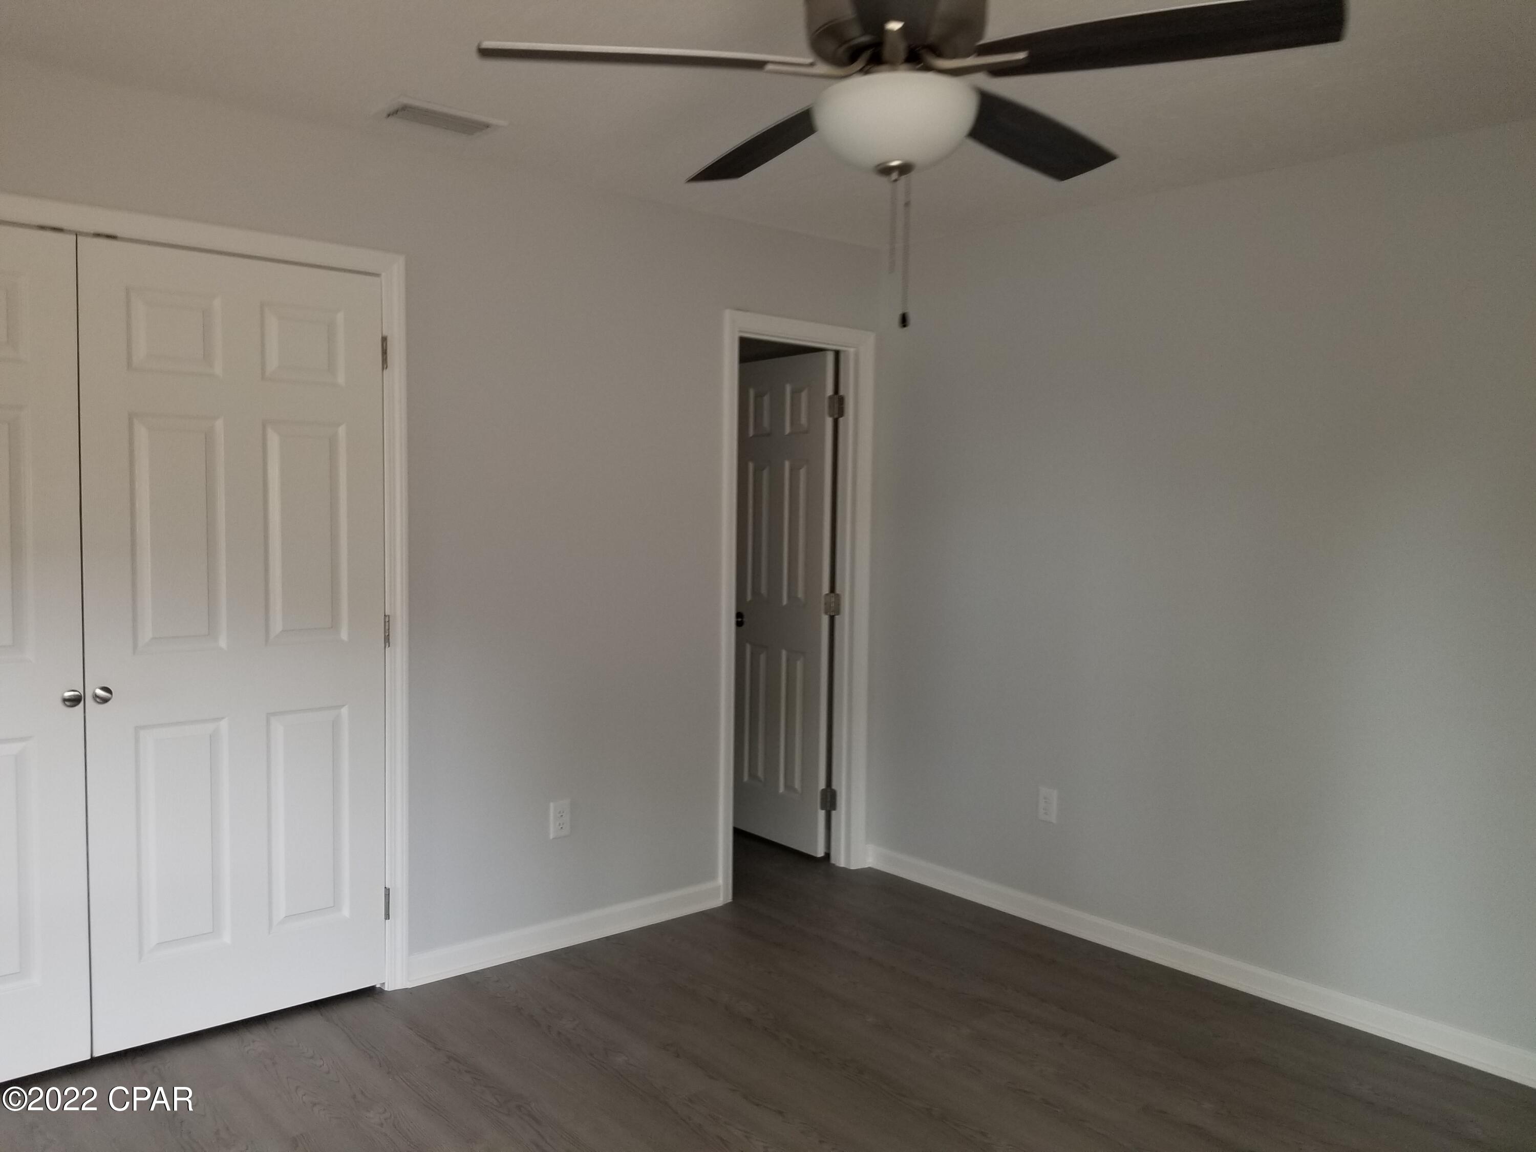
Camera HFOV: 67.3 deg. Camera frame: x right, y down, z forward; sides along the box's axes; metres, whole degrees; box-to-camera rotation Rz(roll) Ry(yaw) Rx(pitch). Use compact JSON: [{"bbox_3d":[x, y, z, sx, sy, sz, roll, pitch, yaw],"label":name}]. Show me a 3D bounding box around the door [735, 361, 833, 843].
[{"bbox_3d":[0.041,0.115,4.871,0.038,2.033,0.610,-2,4,-41],"label":"door"}]

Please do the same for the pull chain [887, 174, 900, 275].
[{"bbox_3d":[0.208,-0.587,1.929,0.010,0.166,0.010,-2,4,-41],"label":"pull chain"}]

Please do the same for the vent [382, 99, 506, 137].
[{"bbox_3d":[-0.864,-1.197,3.046,0.303,0.020,0.195,-2,4,-41],"label":"vent"}]

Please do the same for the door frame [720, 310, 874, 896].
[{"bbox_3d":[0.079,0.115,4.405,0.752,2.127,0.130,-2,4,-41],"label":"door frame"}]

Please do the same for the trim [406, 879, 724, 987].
[{"bbox_3d":[-0.620,1.159,3.792,1.164,0.092,0.018,-2,4,-41],"label":"trim"}]

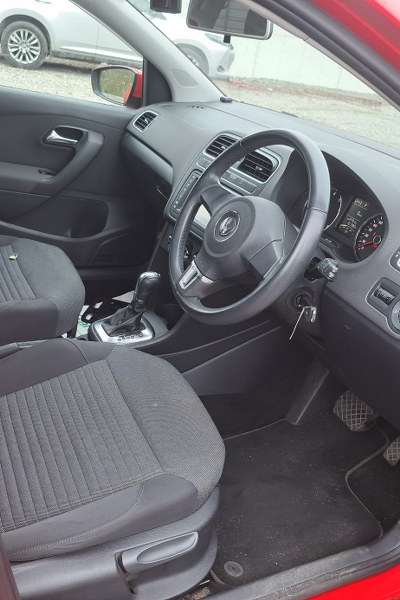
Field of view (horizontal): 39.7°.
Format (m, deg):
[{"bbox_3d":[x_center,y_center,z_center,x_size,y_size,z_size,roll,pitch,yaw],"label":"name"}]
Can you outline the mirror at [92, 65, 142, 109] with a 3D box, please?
[{"bbox_3d":[-0.284,-0.751,1.966,0.130,0.145,0.200,-12,32,-38],"label":"mirror"}]

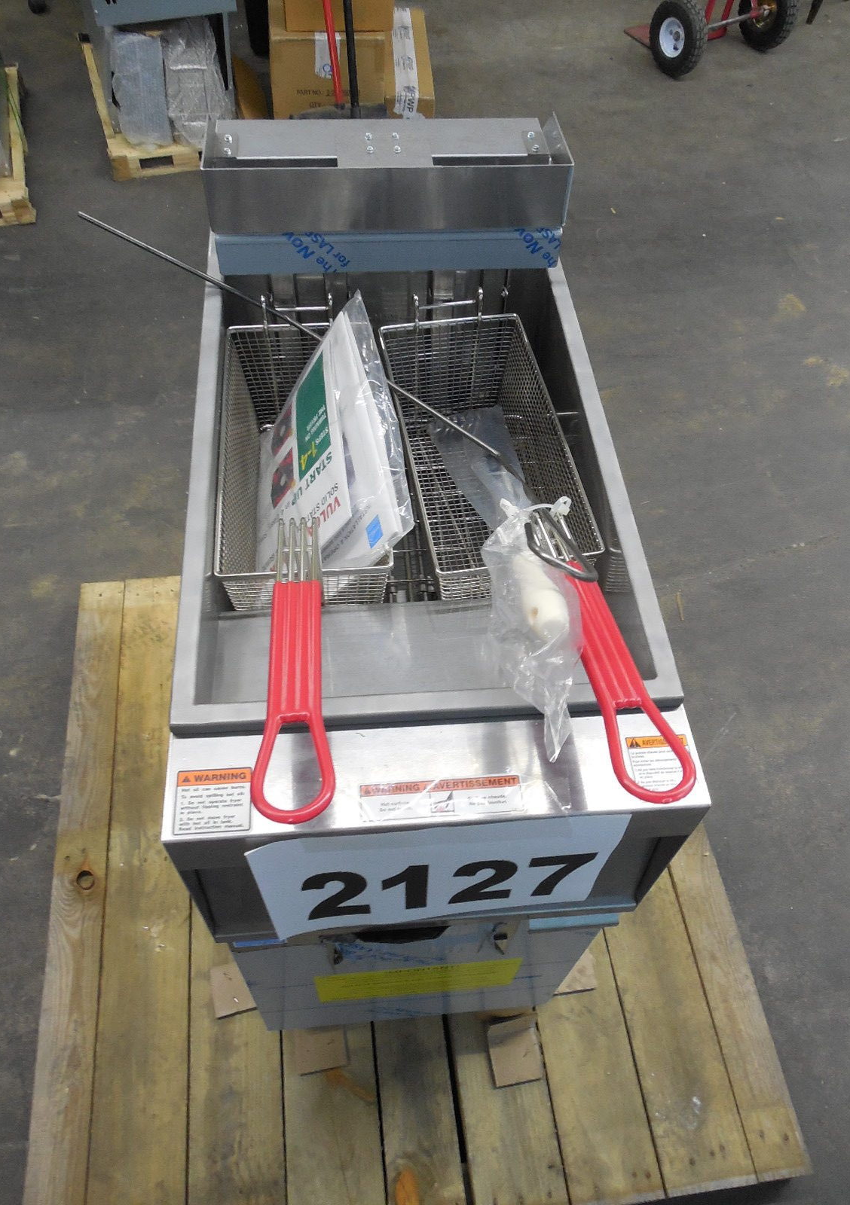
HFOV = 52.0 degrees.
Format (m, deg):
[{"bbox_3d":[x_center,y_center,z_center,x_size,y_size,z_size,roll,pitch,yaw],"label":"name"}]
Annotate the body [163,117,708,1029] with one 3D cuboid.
[{"bbox_3d":[-0.034,0.044,1.149,0.396,0.945,0.805,-3,56,-5],"label":"body"}]

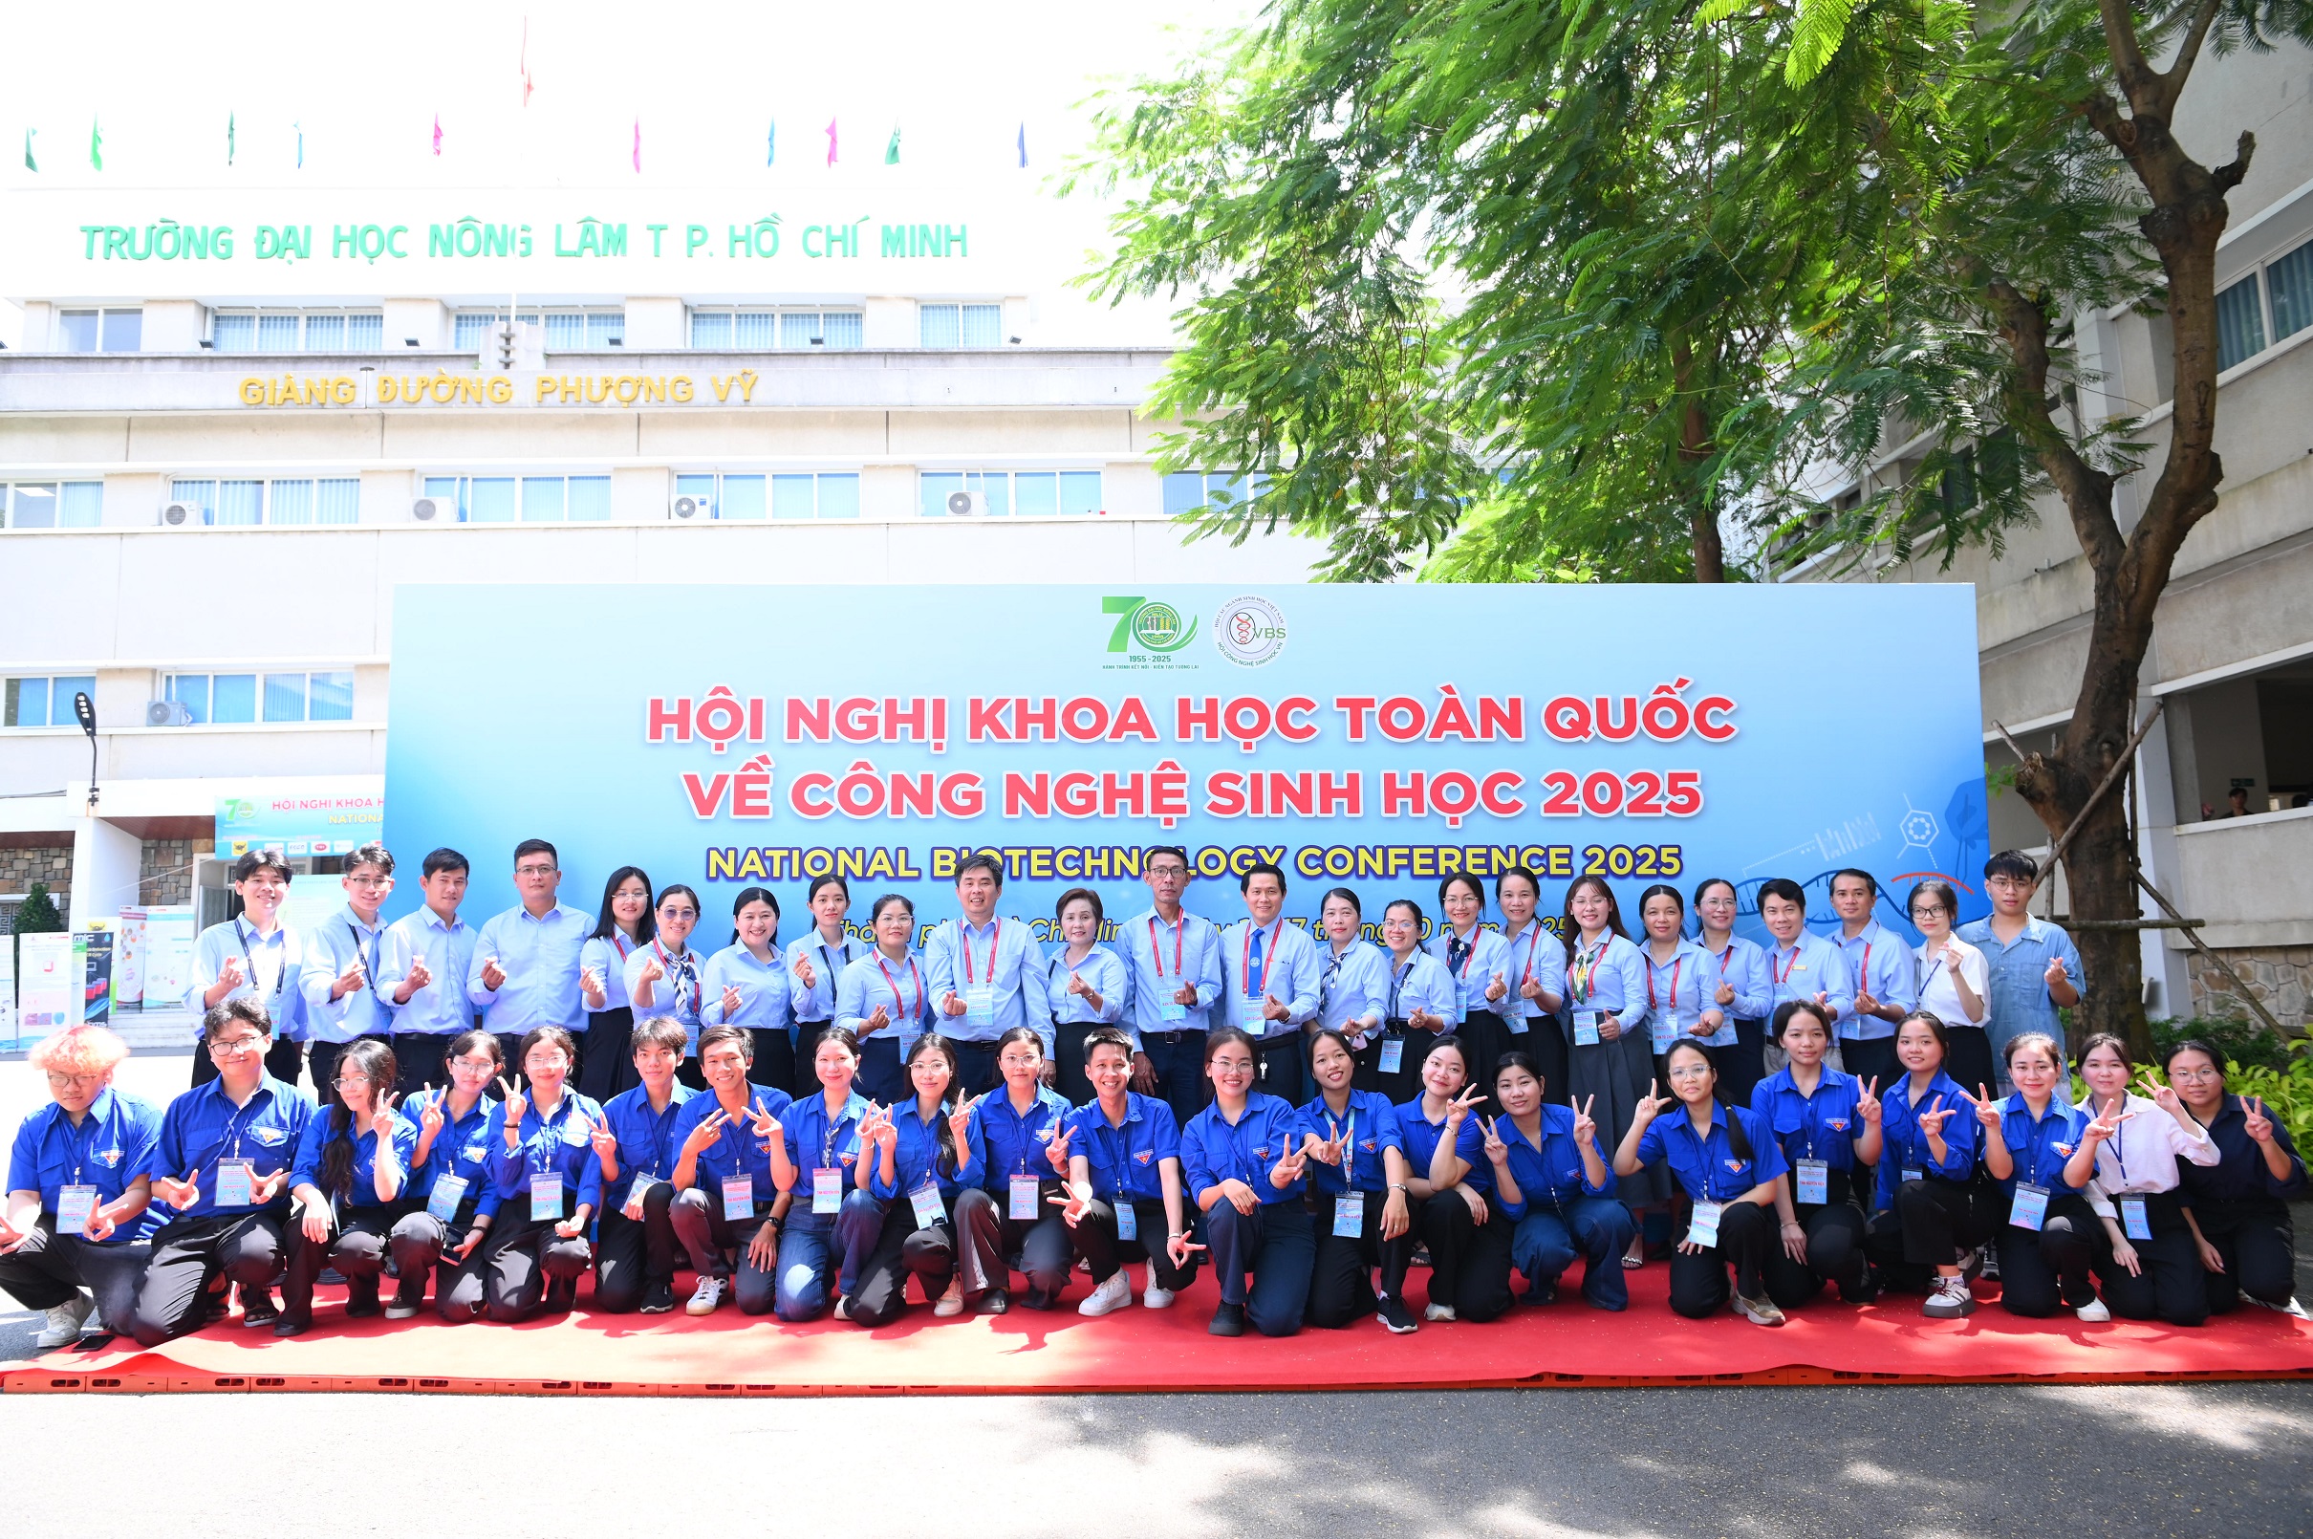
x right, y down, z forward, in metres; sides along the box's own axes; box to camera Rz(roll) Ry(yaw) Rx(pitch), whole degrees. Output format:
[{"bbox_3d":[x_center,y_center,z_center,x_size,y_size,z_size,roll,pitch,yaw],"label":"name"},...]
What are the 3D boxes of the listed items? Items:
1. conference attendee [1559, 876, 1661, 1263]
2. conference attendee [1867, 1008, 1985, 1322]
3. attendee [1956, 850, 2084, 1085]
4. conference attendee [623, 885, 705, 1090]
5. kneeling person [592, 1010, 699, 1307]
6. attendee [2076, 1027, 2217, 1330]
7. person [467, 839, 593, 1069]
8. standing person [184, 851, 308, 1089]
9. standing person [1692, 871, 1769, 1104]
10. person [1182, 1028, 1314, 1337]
[{"bbox_3d":[1.912,1.247,6.510,0.440,1.599,0.350,-5,-8,33],"label":"conference attendee"},{"bbox_3d":[2.916,1.454,5.846,0.520,1.059,0.780,-7,-9,38],"label":"conference attendee"},{"bbox_3d":[3.671,1.189,6.515,0.500,1.700,0.340,-5,-8,33],"label":"attendee"},{"bbox_3d":[-2.012,1.269,6.345,0.420,1.576,0.340,2,-7,-21],"label":"conference attendee"},{"bbox_3d":[-1.965,1.489,5.933,0.460,1.056,0.600,1,-7,-17],"label":"kneeling person"},{"bbox_3d":[3.707,1.478,5.775,0.520,0.974,0.620,-4,-7,28],"label":"attendee"},{"bbox_3d":[-2.587,1.174,6.387,0.550,1.778,0.380,2,-7,-21],"label":"person"},{"bbox_3d":[-3.710,1.184,6.308,0.490,1.706,0.370,3,-8,-24],"label":"standing person"},{"bbox_3d":[2.497,1.287,6.751,0.470,1.615,0.420,-6,-9,33],"label":"standing person"},{"bbox_3d":[0.333,1.465,5.616,0.480,1.034,0.680,-1,-7,2],"label":"person"}]

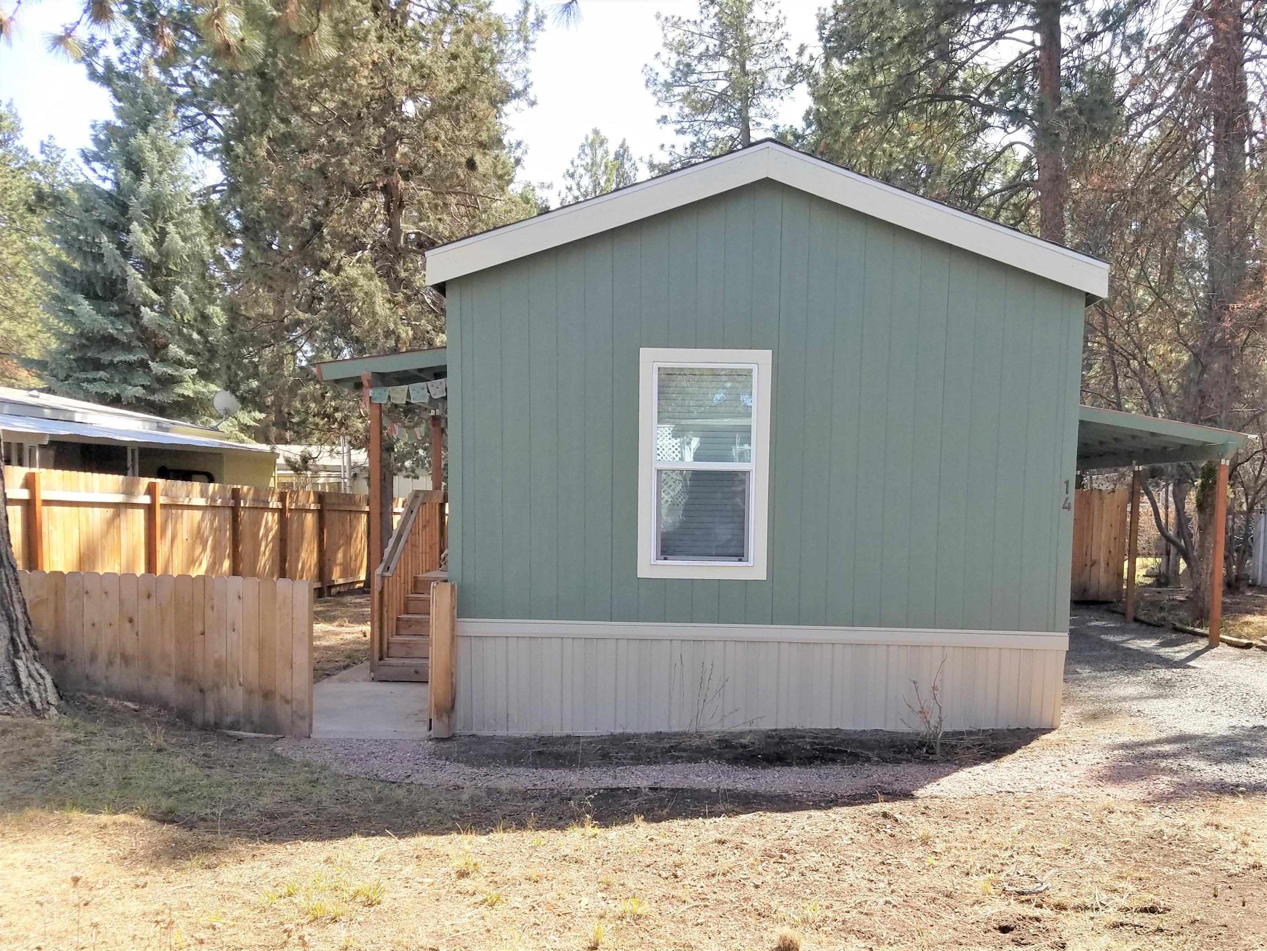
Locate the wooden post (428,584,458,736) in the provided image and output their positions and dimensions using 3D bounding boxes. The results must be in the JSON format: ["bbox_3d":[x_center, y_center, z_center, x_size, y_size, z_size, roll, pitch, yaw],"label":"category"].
[{"bbox_3d":[-1.414,1.370,7.060,0.180,1.160,0.160,1,1,2],"label":"wooden post"}]

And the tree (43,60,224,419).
[{"bbox_3d":[-13.701,-4.773,26.172,5.100,13.151,5.100,1,1,2],"label":"tree"}]

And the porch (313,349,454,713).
[{"bbox_3d":[-2.059,0.346,10.055,1.558,3.080,3.300,1,1,2],"label":"porch"}]

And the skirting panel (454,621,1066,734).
[{"bbox_3d":[0.916,1.535,7.130,4.620,0.820,0.080,1,1,2],"label":"skirting panel"}]

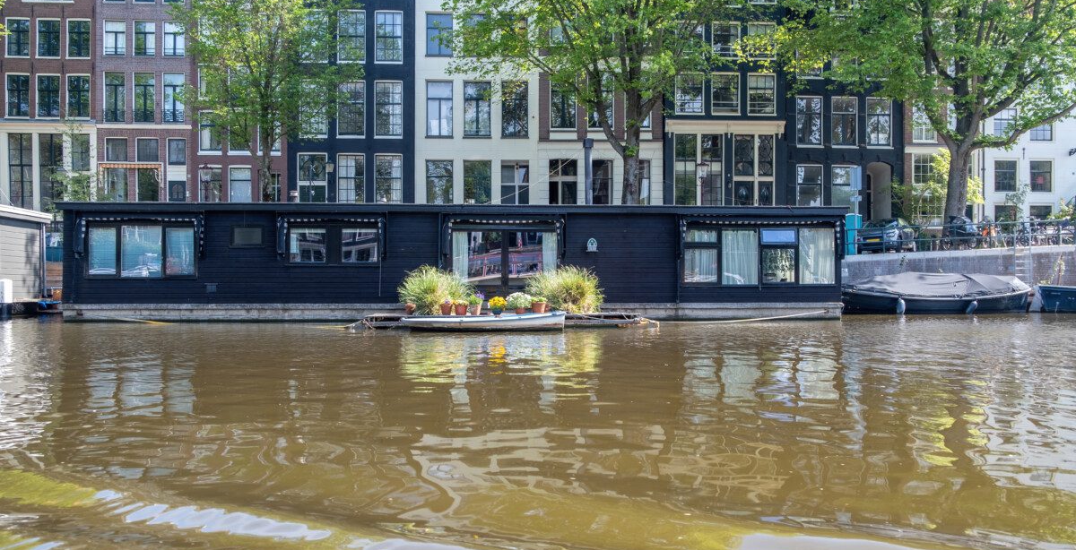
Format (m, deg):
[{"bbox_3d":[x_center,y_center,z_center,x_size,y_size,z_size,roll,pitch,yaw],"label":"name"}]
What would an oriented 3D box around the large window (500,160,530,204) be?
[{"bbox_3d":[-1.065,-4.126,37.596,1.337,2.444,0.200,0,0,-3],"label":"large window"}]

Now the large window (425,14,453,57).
[{"bbox_3d":[-4.577,-11.131,37.412,1.280,2.016,0.200,0,0,-3],"label":"large window"}]

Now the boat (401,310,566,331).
[{"bbox_3d":[-1.230,0.985,18.250,3.680,0.470,1.250,0,0,-4],"label":"boat"}]

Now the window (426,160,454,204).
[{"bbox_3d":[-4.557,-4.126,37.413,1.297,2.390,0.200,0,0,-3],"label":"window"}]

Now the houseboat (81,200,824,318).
[{"bbox_3d":[-2.129,-0.334,24.118,21.127,3.108,5.100,0,0,-4],"label":"houseboat"}]

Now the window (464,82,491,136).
[{"bbox_3d":[-2.813,-7.731,37.504,1.334,2.667,0.200,0,0,-3],"label":"window"}]

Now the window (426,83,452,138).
[{"bbox_3d":[-4.929,-8.225,40.229,1.347,2.816,0.200,0,0,-3],"label":"window"}]

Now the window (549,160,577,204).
[{"bbox_3d":[1.285,-4.576,40.571,1.413,2.525,0.200,0,0,-3],"label":"window"}]

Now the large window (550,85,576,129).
[{"bbox_3d":[1.274,-8.543,40.570,1.391,2.525,0.200,0,0,-3],"label":"large window"}]

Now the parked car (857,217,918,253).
[{"bbox_3d":[14.197,-1.567,32.800,1.700,1.460,3.750,0,0,36],"label":"parked car"}]

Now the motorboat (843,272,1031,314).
[{"bbox_3d":[12.600,0.555,26.500,6.600,1.330,2.250,0,0,-5],"label":"motorboat"}]

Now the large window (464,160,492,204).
[{"bbox_3d":[-3.025,-4.493,40.334,1.414,2.488,0.200,0,0,-3],"label":"large window"}]

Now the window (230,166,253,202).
[{"bbox_3d":[-14.601,-4.411,39.697,1.193,1.985,0.200,0,0,-3],"label":"window"}]

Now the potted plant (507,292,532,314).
[{"bbox_3d":[-0.475,0.697,19.900,0.590,0.564,0.590,0,0,0],"label":"potted plant"}]

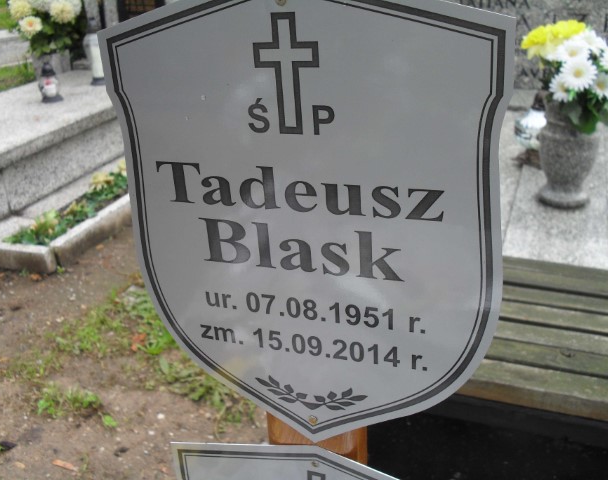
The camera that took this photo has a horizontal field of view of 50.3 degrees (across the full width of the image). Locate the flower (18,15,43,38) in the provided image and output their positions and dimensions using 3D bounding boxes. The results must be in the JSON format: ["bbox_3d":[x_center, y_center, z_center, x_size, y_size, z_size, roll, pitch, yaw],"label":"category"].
[{"bbox_3d":[-1.353,-1.056,3.200,0.115,0.115,0.055,-11,9,-14],"label":"flower"}]

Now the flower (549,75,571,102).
[{"bbox_3d":[0.573,-0.337,1.440,0.065,0.066,0.032,14,18,31],"label":"flower"}]

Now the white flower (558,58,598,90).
[{"bbox_3d":[0.598,-0.363,1.410,0.084,0.082,0.033,7,11,21],"label":"white flower"}]

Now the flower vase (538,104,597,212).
[{"bbox_3d":[0.642,-0.220,1.558,0.145,0.260,0.145,7,28,21],"label":"flower vase"}]

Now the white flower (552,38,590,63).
[{"bbox_3d":[0.591,-0.417,1.430,0.082,0.035,0.075,7,66,21],"label":"white flower"}]

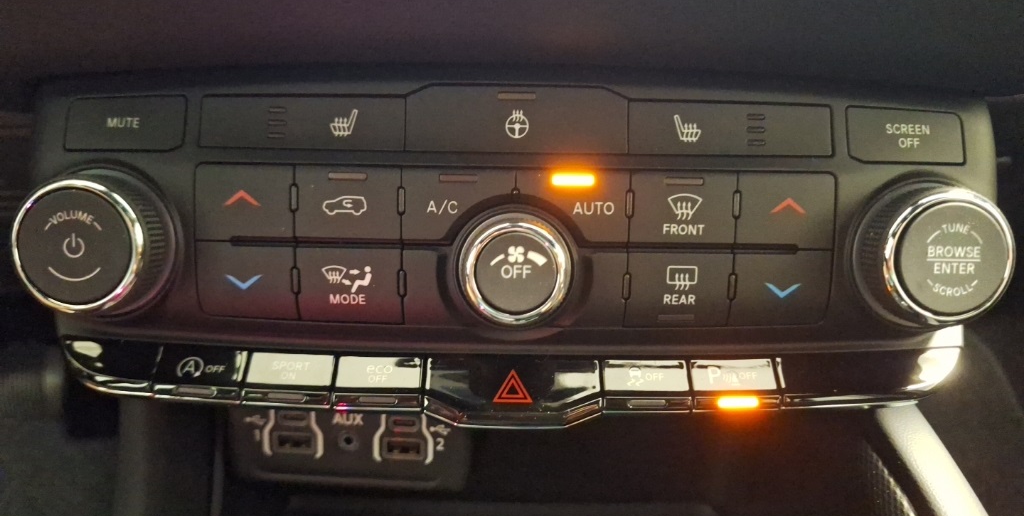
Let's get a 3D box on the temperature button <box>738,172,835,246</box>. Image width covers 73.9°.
[{"bbox_3d":[0.087,-0.016,0.221,0.031,0.025,0.006,1,8,-2],"label":"temperature button"}]

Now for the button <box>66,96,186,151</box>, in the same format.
[{"bbox_3d":[-0.117,-0.041,0.210,0.036,0.016,0.010,1,7,0],"label":"button"}]

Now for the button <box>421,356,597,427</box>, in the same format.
[{"bbox_3d":[0.000,0.042,0.213,0.054,0.021,0.011,1,-9,0],"label":"button"}]

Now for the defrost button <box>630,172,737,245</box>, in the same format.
[{"bbox_3d":[0.053,-0.016,0.213,0.032,0.022,0.010,1,7,0],"label":"defrost button"}]

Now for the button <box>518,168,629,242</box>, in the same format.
[{"bbox_3d":[0.019,-0.016,0.213,0.034,0.022,0.010,1,7,0],"label":"button"}]

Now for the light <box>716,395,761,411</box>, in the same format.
[{"bbox_3d":[0.071,0.045,0.215,0.013,0.004,0.003,1,-3,-2],"label":"light"}]

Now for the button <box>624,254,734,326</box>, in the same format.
[{"bbox_3d":[0.052,0.009,0.216,0.033,0.023,0.010,1,9,0],"label":"button"}]

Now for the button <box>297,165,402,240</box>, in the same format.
[{"bbox_3d":[-0.052,-0.018,0.220,0.034,0.024,0.006,1,8,2],"label":"button"}]

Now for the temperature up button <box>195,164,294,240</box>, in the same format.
[{"bbox_3d":[-0.086,-0.018,0.221,0.032,0.025,0.006,1,8,2],"label":"temperature up button"}]

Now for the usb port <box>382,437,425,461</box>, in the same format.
[{"bbox_3d":[-0.041,0.071,0.265,0.016,0.010,0.010,1,15,0],"label":"usb port"}]

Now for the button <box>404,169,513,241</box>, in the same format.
[{"bbox_3d":[-0.017,-0.017,0.213,0.034,0.022,0.010,1,7,0],"label":"button"}]

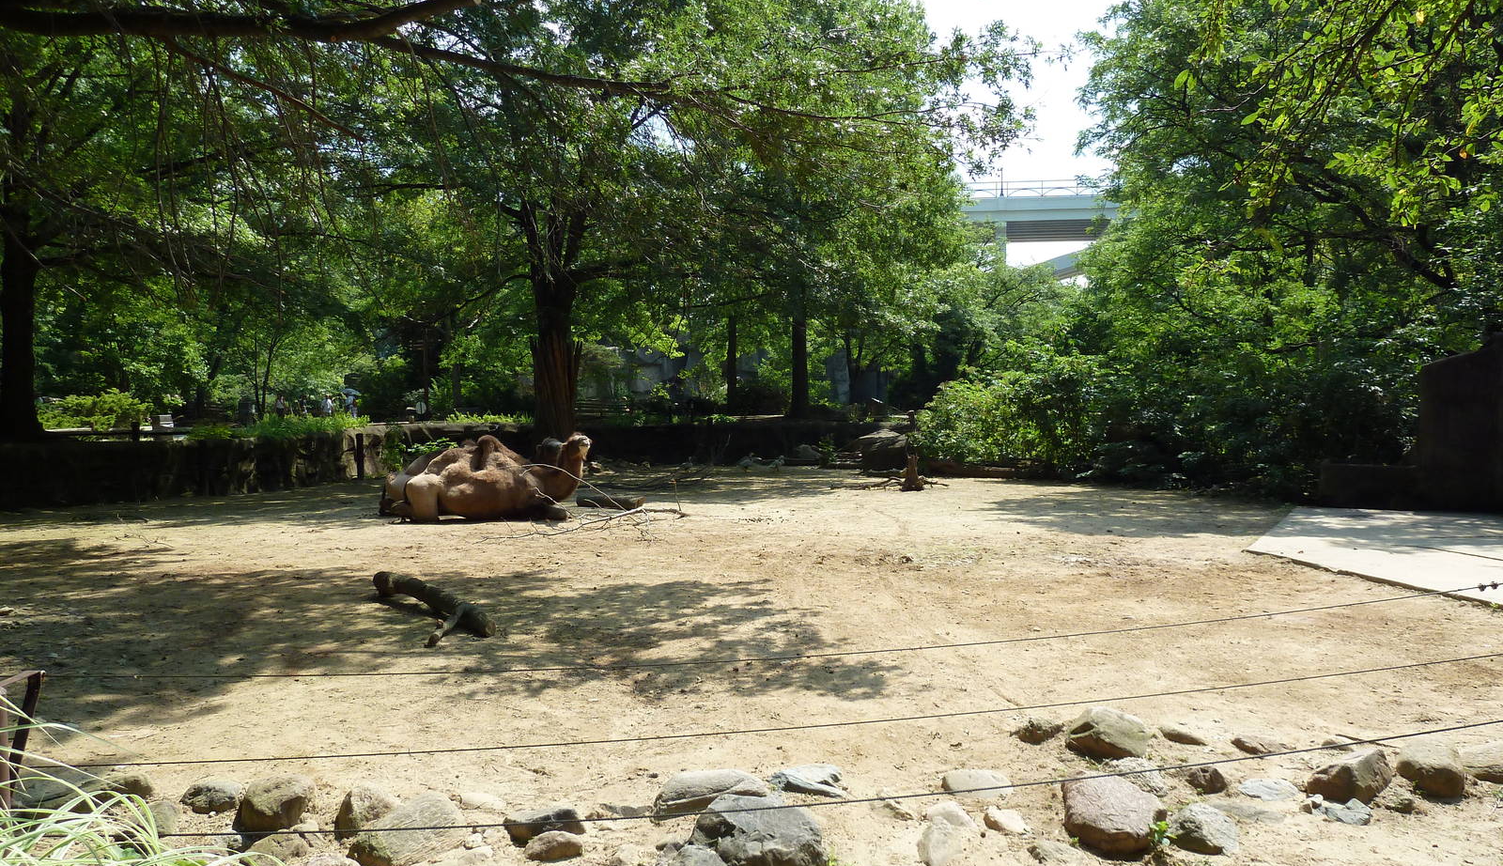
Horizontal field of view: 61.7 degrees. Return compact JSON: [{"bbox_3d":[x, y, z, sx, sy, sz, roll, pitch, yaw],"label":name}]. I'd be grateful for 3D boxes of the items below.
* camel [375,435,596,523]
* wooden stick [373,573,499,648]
[{"bbox_3d":[-4.050,0.633,19.238,3.000,1.320,1.300,0,2,-12],"label":"camel"},{"bbox_3d":[-2.890,1.387,10.539,0.591,0.290,2.637,-1,2,-34],"label":"wooden stick"}]

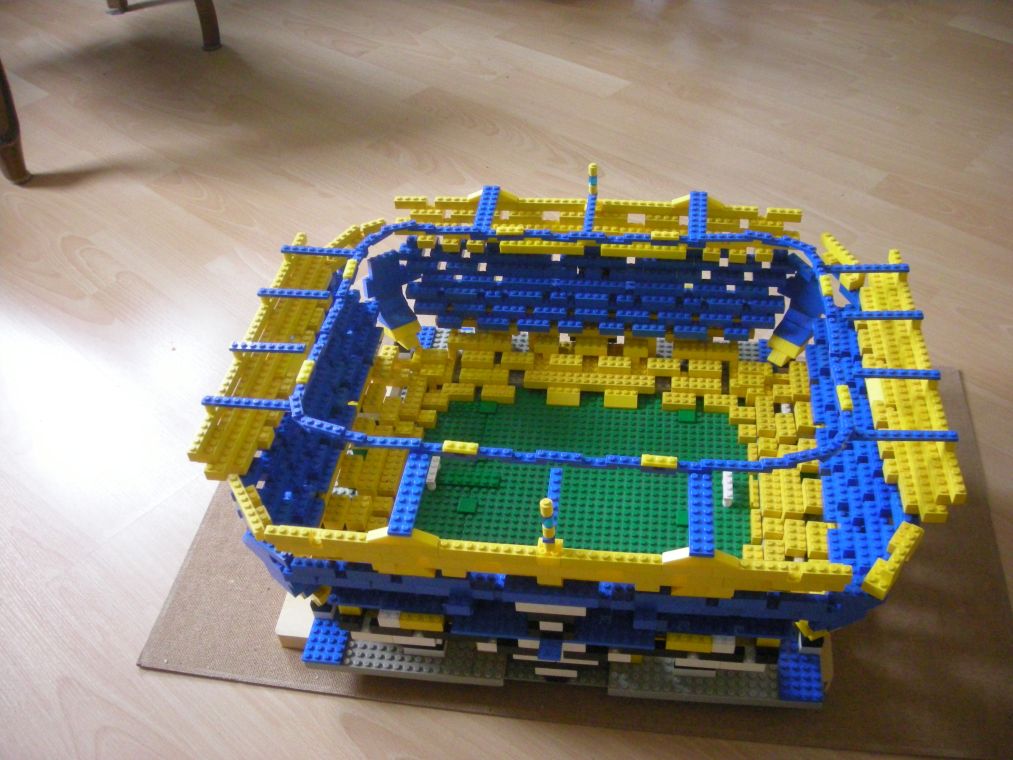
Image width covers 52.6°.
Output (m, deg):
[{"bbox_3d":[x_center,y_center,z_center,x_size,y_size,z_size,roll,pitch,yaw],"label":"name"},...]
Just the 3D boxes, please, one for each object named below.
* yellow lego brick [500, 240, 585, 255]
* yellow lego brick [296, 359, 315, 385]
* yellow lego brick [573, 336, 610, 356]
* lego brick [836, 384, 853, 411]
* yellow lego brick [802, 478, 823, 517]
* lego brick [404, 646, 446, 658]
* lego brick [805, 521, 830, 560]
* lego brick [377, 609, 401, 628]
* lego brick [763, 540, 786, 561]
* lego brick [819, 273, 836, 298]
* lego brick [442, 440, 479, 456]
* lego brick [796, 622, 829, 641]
[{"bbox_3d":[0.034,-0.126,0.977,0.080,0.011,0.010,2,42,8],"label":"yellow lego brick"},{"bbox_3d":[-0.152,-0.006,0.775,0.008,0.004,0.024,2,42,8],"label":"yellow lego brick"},{"bbox_3d":[0.084,-0.034,1.004,0.032,0.011,0.016,2,42,8],"label":"yellow lego brick"},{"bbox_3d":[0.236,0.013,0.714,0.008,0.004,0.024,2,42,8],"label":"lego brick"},{"bbox_3d":[0.256,0.096,0.853,0.016,0.011,0.032,2,42,8],"label":"yellow lego brick"},{"bbox_3d":[-0.062,0.206,0.790,0.032,0.011,0.011,2,42,8],"label":"lego brick"},{"bbox_3d":[0.247,0.126,0.811,0.016,0.011,0.032,2,42,8],"label":"lego brick"},{"bbox_3d":[-0.084,0.172,0.750,0.016,0.011,0.016,2,42,8],"label":"lego brick"},{"bbox_3d":[0.215,0.142,0.824,0.016,0.011,0.028,2,42,8],"label":"lego brick"},{"bbox_3d":[0.263,-0.077,0.841,0.008,0.005,0.024,2,42,8],"label":"lego brick"},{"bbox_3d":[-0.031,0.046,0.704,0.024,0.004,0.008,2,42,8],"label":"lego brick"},{"bbox_3d":[0.229,0.179,0.763,0.018,0.011,0.020,-19,43,-15],"label":"lego brick"}]

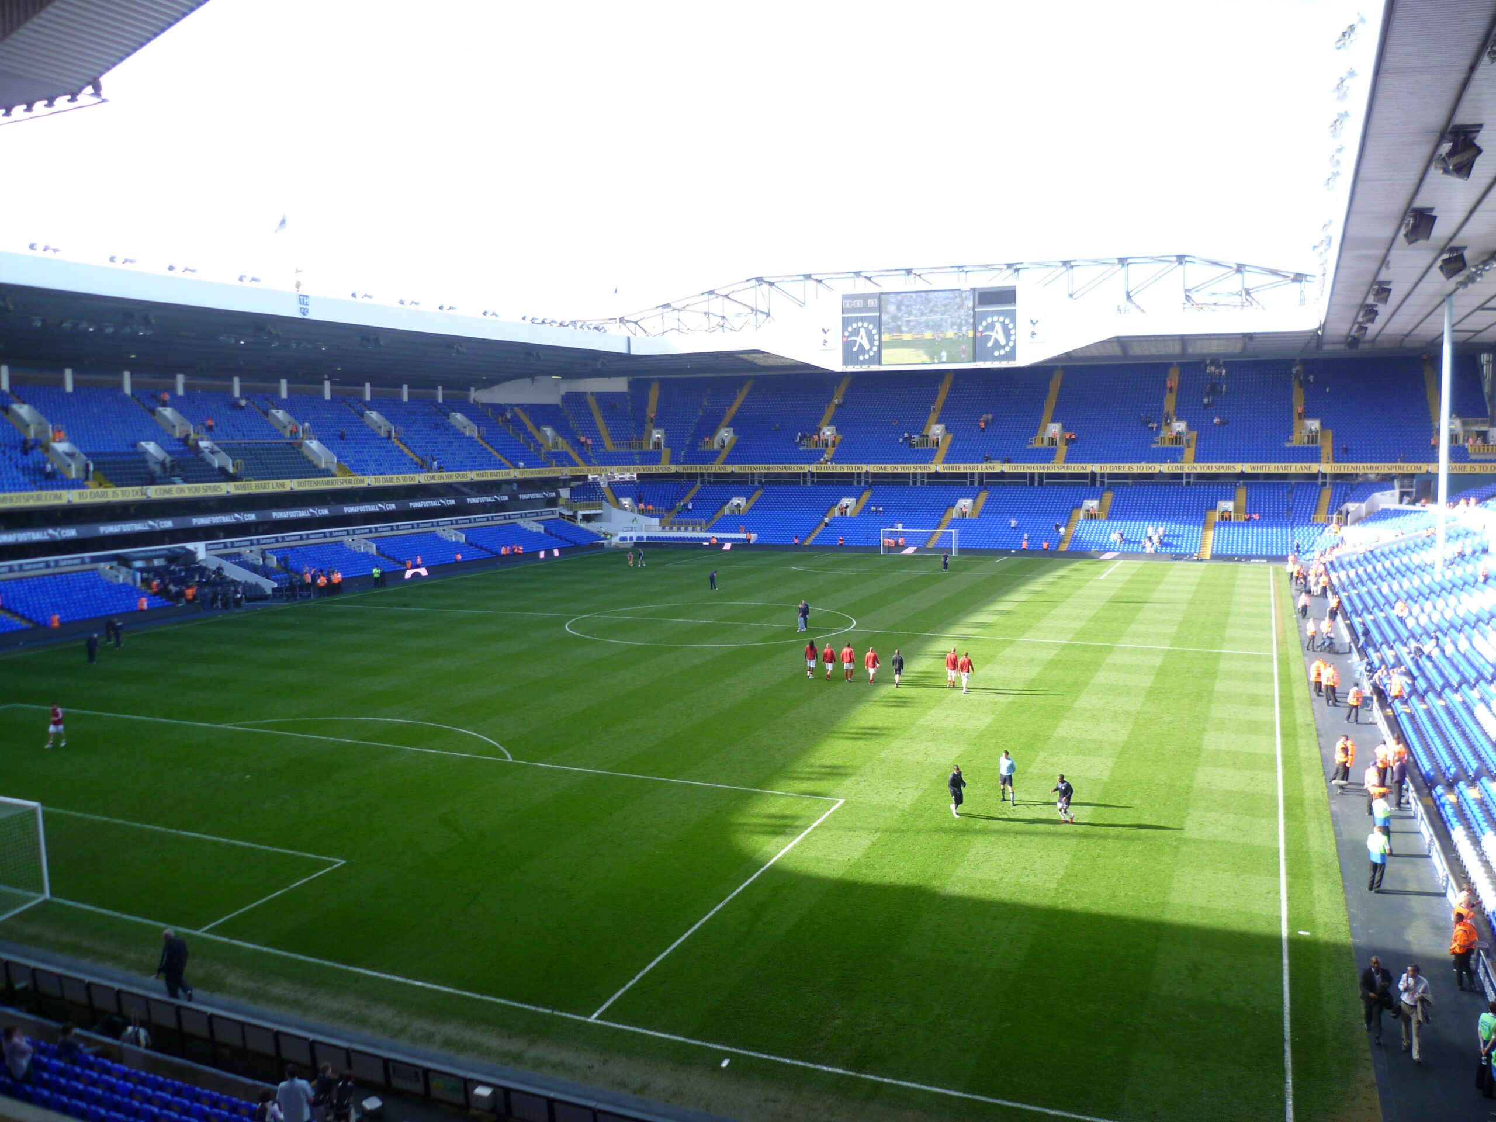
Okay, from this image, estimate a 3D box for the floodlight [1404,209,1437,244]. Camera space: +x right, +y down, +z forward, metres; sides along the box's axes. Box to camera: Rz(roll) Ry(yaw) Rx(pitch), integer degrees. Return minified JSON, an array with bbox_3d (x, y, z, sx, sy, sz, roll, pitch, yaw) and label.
[{"bbox_3d":[26.981,-13.444,48.584,0.950,1.000,0.950,-14,0,23],"label":"floodlight"}]

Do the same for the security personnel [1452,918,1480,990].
[{"bbox_3d":[15.338,8.381,25.865,0.520,1.720,0.400,-3,6,-26],"label":"security personnel"}]

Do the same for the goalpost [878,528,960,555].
[{"bbox_3d":[17.946,-1.904,125.992,7.500,2.520,2.100,2,6,23],"label":"goalpost"}]

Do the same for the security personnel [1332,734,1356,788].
[{"bbox_3d":[20.430,6.850,41.477,0.650,1.730,0.420,4,7,34],"label":"security personnel"}]

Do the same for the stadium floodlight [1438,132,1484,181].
[{"bbox_3d":[20.968,-11.886,35.619,0.950,1.000,0.950,-14,0,23],"label":"stadium floodlight"}]

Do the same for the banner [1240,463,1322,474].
[{"bbox_3d":[56.366,-9.765,127.985,8.050,1.050,0.100,2,6,23],"label":"banner"}]

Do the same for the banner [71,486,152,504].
[{"bbox_3d":[-47.498,-4.968,90.238,0.100,1.050,7.220,2,6,23],"label":"banner"}]

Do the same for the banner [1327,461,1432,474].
[{"bbox_3d":[64.686,-9.511,124.491,10.250,1.050,0.100,2,6,23],"label":"banner"}]

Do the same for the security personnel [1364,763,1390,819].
[{"bbox_3d":[19.726,7.207,38.070,0.420,1.730,0.580,-2,6,-18],"label":"security personnel"}]

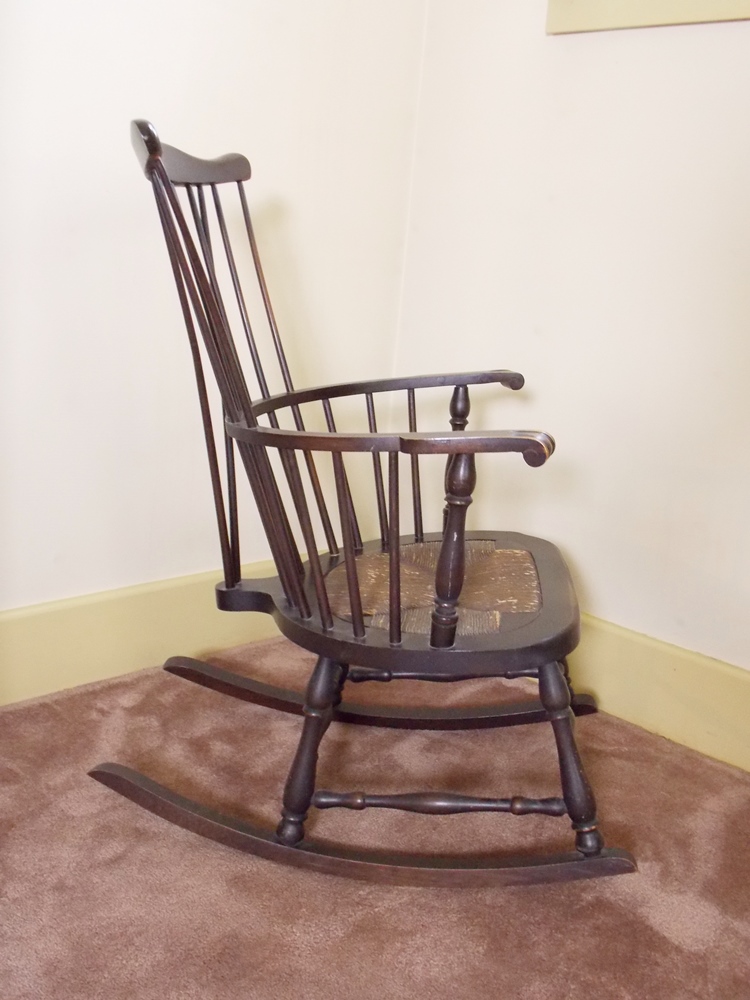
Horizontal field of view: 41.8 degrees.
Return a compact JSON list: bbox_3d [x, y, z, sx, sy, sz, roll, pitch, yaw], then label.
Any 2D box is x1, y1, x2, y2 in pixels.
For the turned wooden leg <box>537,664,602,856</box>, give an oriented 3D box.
[{"bbox_3d":[0.265,0.348,1.321,0.041,0.279,0.041,-11,1,4],"label":"turned wooden leg"}]

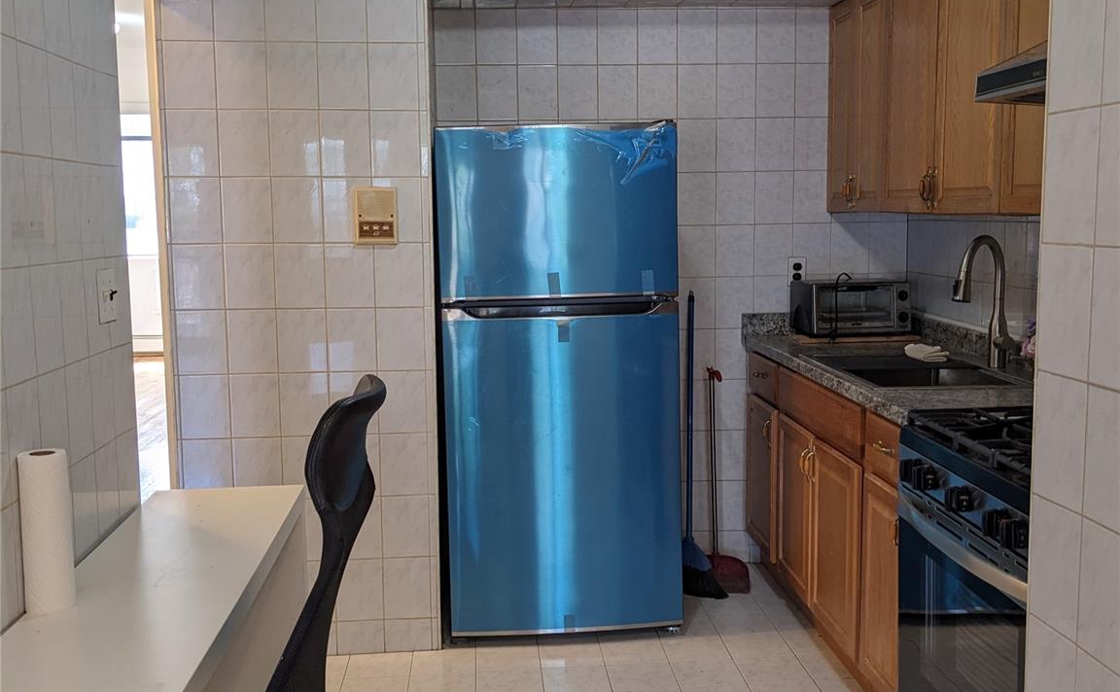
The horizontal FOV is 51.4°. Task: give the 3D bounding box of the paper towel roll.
[{"bbox_3d":[-0.898,0.323,2.046,0.084,0.276,0.084,-1,7,-4],"label":"paper towel roll"}]

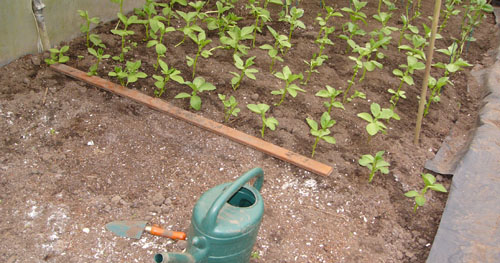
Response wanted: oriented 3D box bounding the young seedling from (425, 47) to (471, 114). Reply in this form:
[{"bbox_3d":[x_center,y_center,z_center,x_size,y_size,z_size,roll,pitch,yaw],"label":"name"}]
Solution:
[{"bbox_3d":[1.119,-0.270,2.964,0.247,0.406,0.223,12,31,18],"label":"young seedling"}]

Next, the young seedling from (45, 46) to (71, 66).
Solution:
[{"bbox_3d":[-1.313,-0.510,3.545,0.168,0.115,0.151,-9,31,-19],"label":"young seedling"}]

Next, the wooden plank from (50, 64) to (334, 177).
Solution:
[{"bbox_3d":[-0.515,-0.137,3.077,2.291,0.020,0.074,20,34,34],"label":"wooden plank"}]

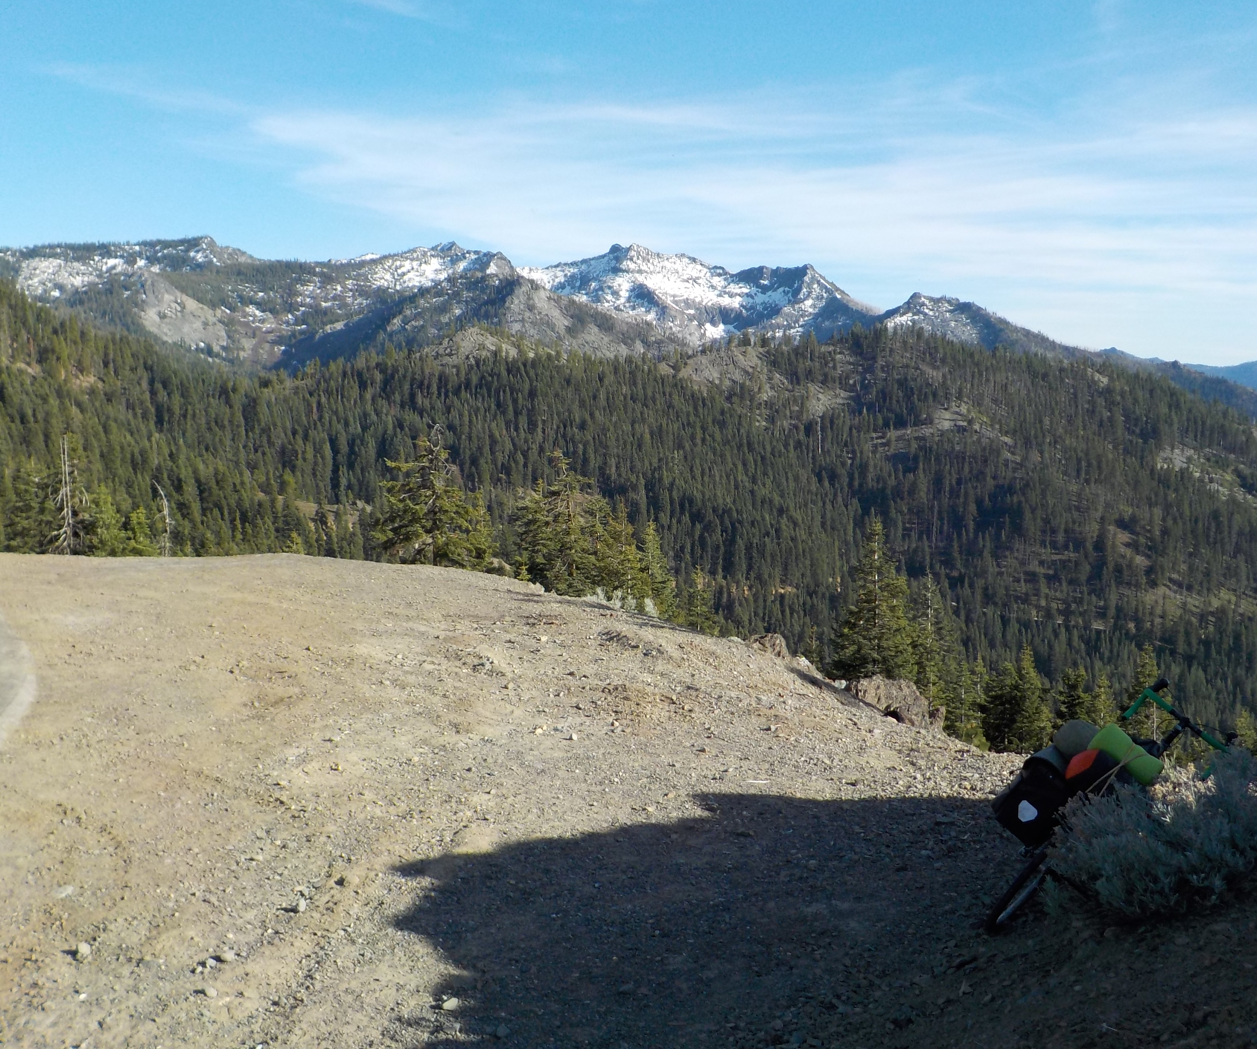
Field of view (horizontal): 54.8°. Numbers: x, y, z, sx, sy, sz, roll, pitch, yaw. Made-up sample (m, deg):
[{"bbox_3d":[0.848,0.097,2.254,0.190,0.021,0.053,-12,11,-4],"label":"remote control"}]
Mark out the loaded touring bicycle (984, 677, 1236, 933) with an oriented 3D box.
[{"bbox_3d":[2.081,1.253,5.297,0.540,1.080,1.760,40,21,29],"label":"loaded touring bicycle"}]

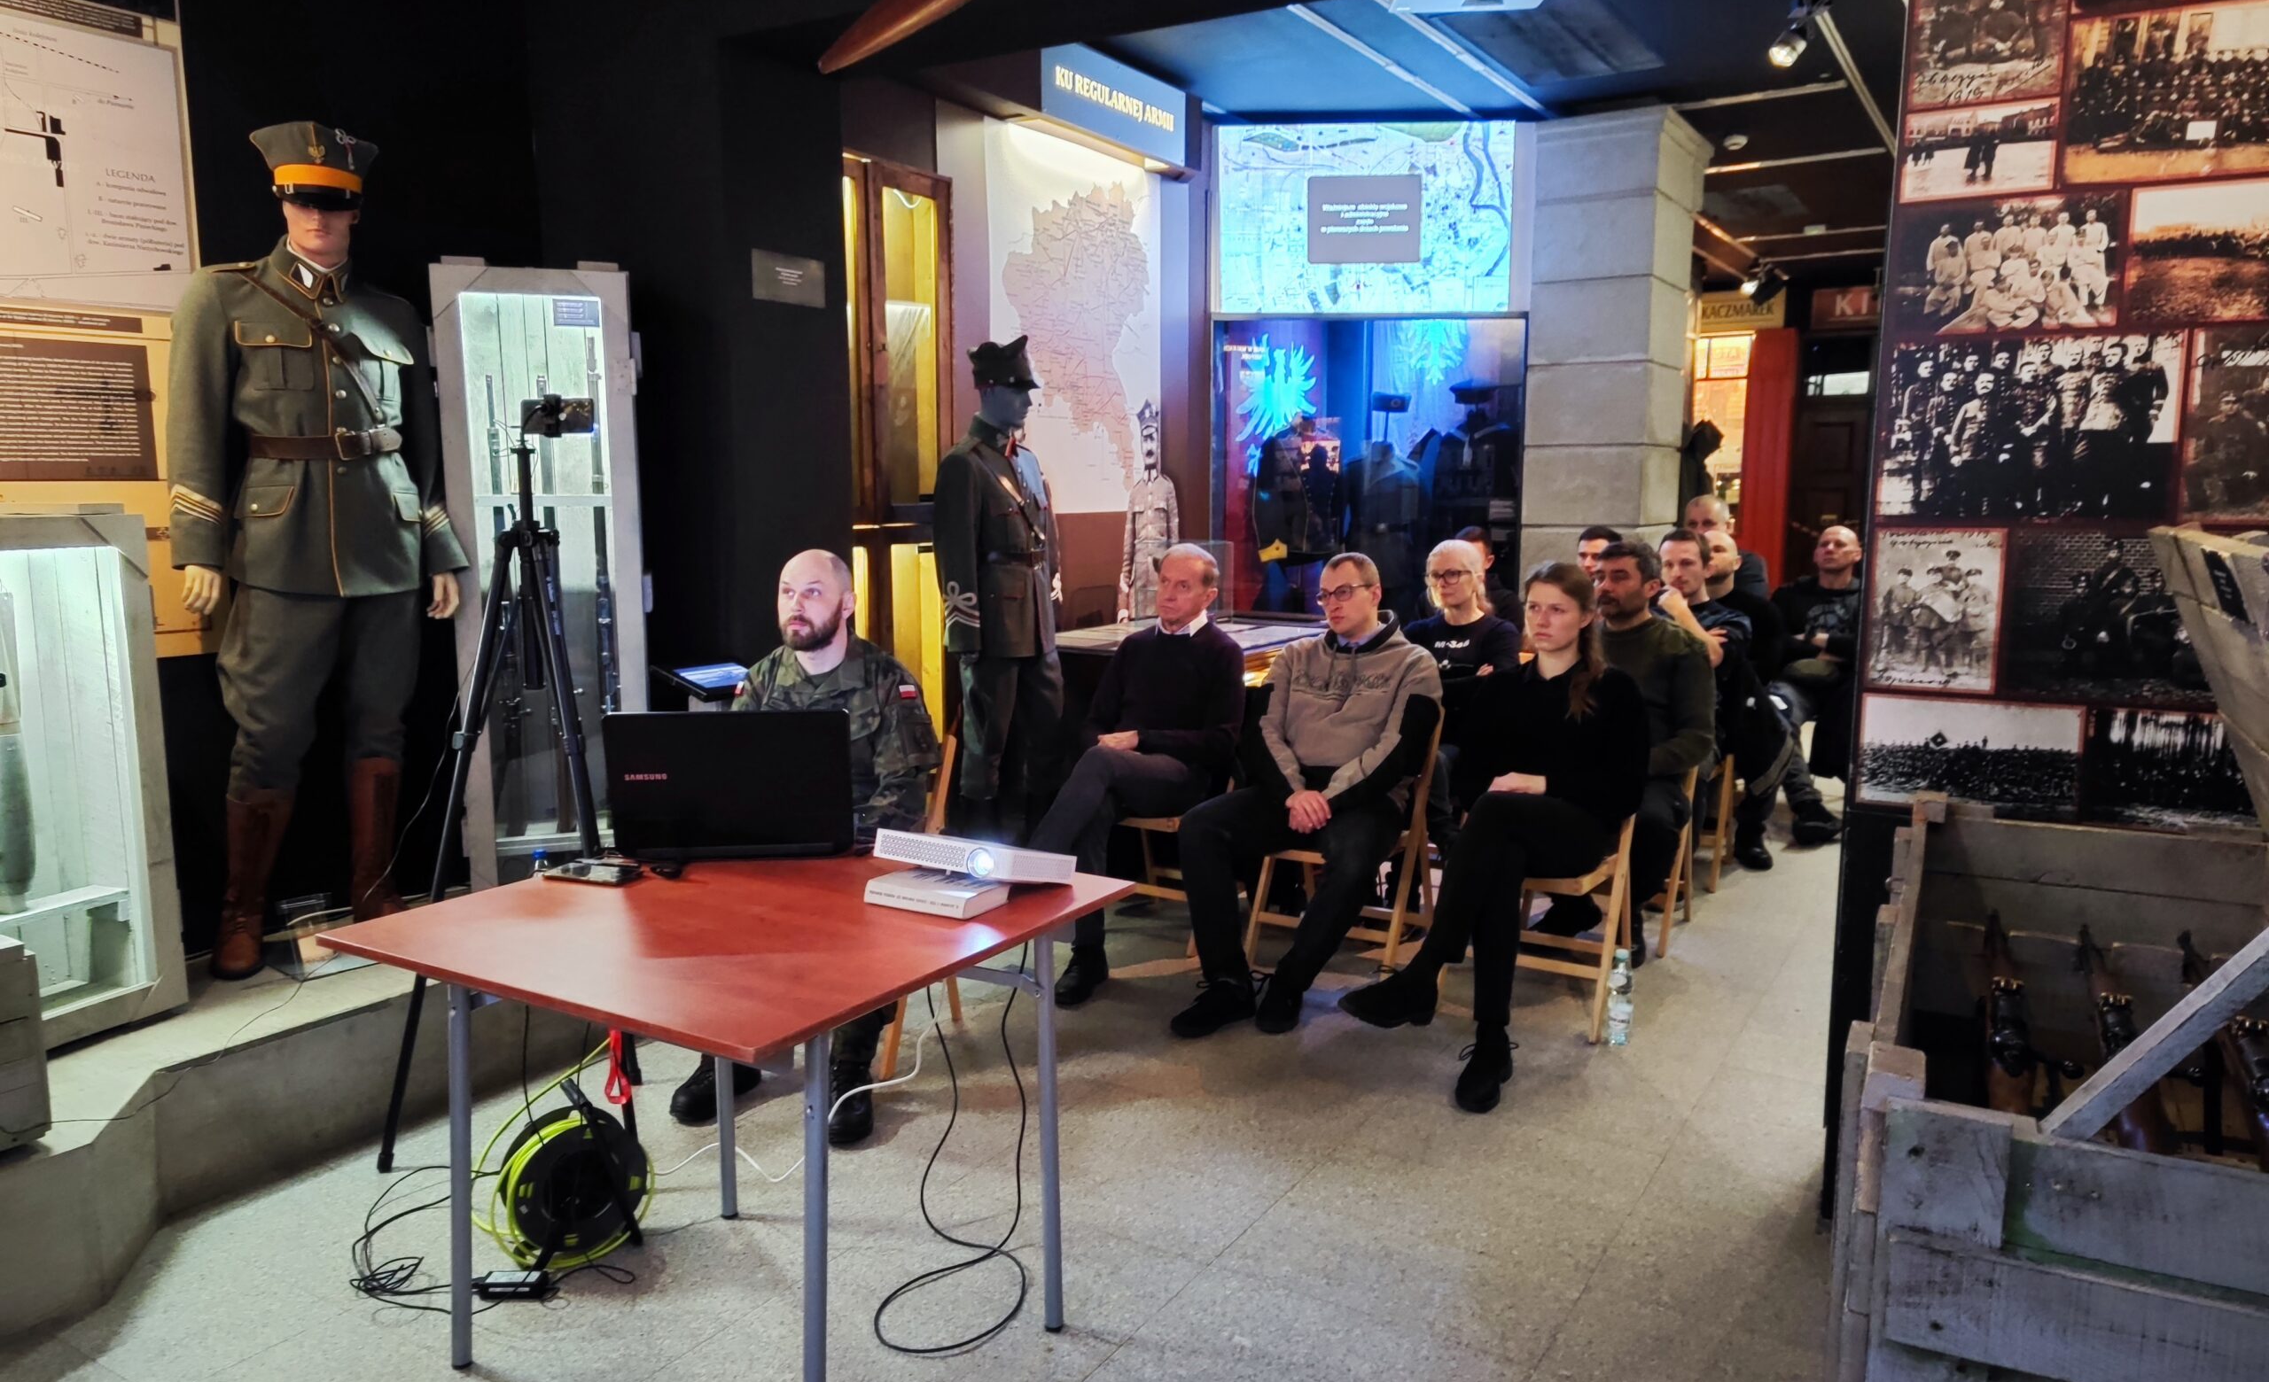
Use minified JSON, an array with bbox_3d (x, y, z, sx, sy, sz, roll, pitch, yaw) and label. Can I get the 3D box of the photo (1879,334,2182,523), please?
[{"bbox_3d":[1.522,-0.446,2.569,0.437,0.311,0.015,5,9,30],"label":"photo"}]

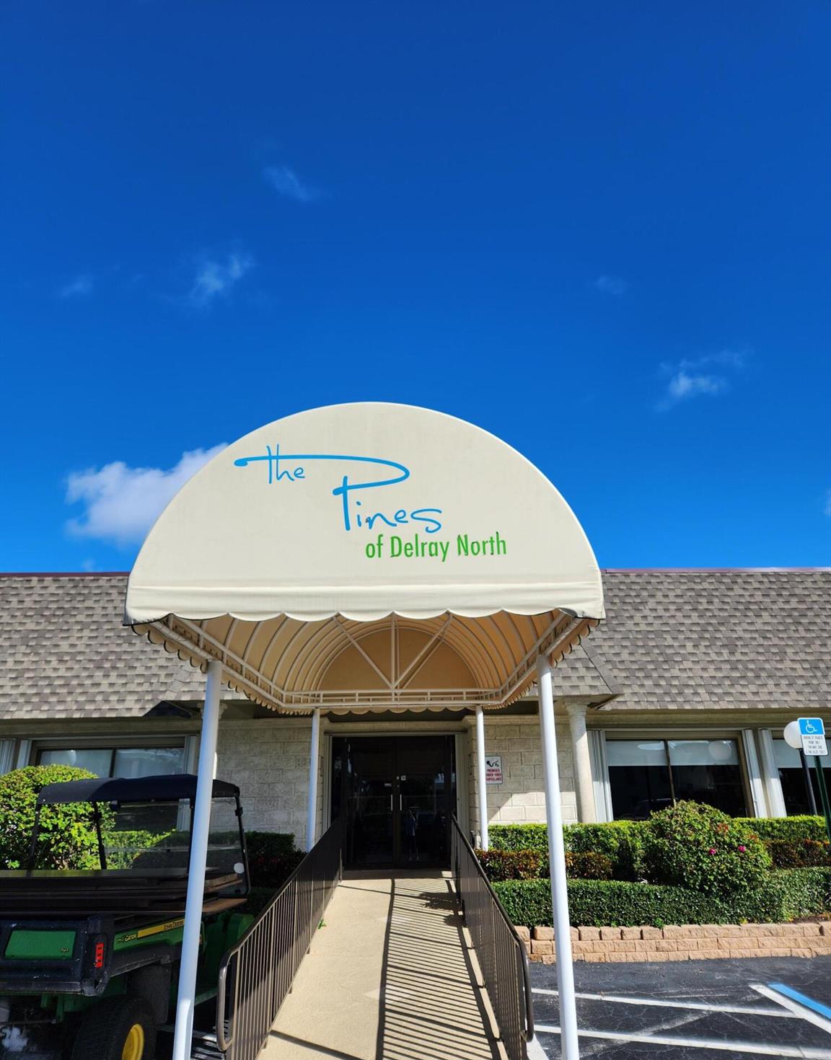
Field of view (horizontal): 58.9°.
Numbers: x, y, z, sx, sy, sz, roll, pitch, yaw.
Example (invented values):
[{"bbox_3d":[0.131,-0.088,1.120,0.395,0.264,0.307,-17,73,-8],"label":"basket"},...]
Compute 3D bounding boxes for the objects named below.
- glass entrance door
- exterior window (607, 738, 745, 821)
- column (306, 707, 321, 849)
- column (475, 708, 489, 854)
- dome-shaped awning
[{"bbox_3d":[-0.363,4.773,12.950,2.200,2.190,0.100,-1,-19,0],"label":"glass entrance door"},{"bbox_3d":[4.219,4.096,11.913,2.160,1.400,0.120,-1,-19,0],"label":"exterior window"},{"bbox_3d":[-1.394,3.744,10.027,0.100,2.560,0.100,-1,-19,0],"label":"column"},{"bbox_3d":[0.927,3.723,10.033,0.100,2.560,0.100,-1,-19,0],"label":"column"},{"bbox_3d":[-0.255,0.980,7.267,2.450,1.420,7.100,-1,-19,0],"label":"dome-shaped awning"}]

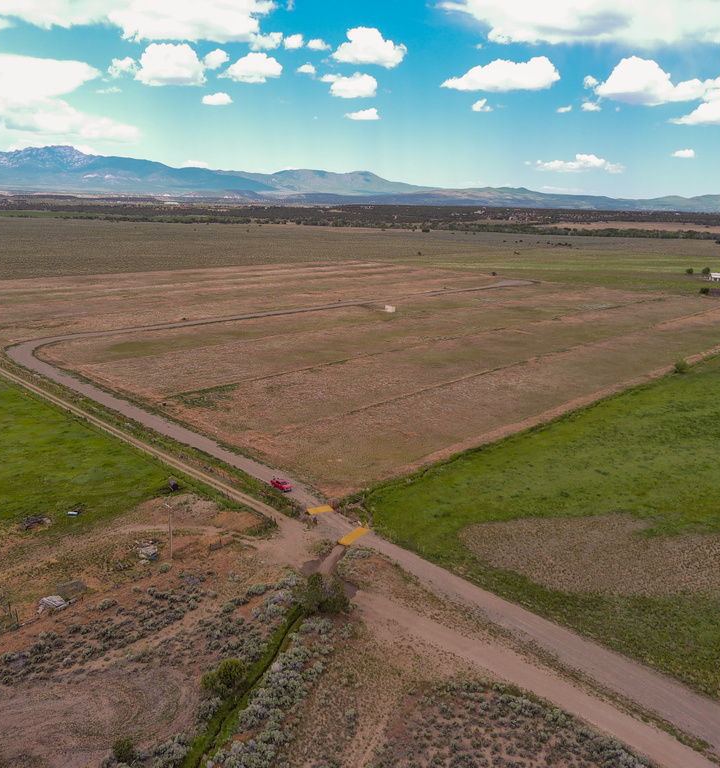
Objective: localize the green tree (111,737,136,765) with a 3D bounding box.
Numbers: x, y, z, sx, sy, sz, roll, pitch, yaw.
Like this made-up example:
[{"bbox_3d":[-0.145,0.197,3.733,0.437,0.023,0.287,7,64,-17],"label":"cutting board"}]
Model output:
[{"bbox_3d":[-25.911,40.202,74.705,2.400,2.200,2.400,-5,16,-21],"label":"green tree"}]

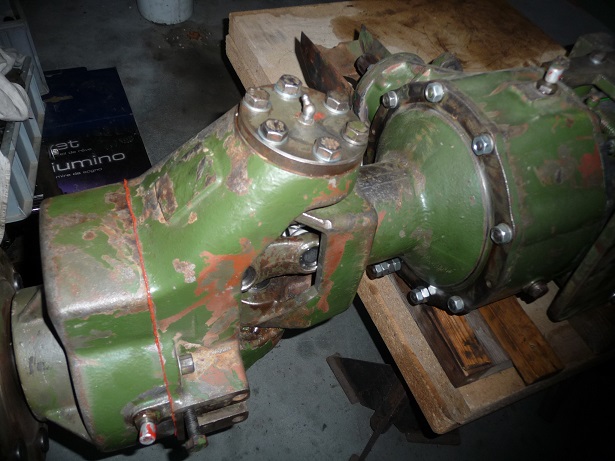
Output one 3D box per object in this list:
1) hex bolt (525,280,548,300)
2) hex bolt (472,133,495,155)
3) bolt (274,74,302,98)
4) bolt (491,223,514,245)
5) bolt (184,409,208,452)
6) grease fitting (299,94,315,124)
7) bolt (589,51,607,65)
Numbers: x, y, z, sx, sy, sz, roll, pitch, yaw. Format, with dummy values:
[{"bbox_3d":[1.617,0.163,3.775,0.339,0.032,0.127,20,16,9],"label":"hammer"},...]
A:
[{"bbox_3d":[0.251,0.066,0.545,0.021,0.021,0.013,-14,53,-21],"label":"hex bolt"},{"bbox_3d":[0.169,-0.082,0.480,0.011,0.018,0.018,-16,57,-22],"label":"hex bolt"},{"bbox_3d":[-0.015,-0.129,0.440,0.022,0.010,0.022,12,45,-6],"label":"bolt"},{"bbox_3d":[0.189,0.004,0.488,0.011,0.018,0.018,-16,57,-22],"label":"bolt"},{"bbox_3d":[-0.098,0.176,0.438,0.019,0.019,0.034,-14,53,-21],"label":"bolt"},{"bbox_3d":[0.000,-0.096,0.386,0.015,0.021,0.012,34,44,14],"label":"grease fitting"},{"bbox_3d":[0.385,-0.230,0.660,0.021,0.011,0.021,-14,53,-21],"label":"bolt"}]

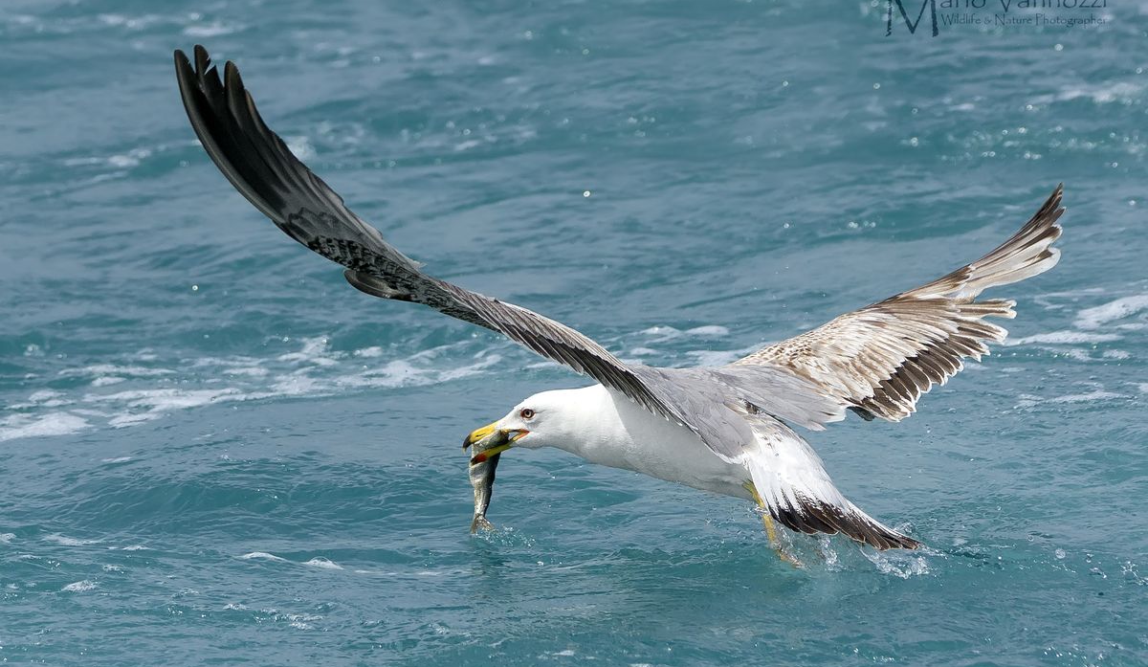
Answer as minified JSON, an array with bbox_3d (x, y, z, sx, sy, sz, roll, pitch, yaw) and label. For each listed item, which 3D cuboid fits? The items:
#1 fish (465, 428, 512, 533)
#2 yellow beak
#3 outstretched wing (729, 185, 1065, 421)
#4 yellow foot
[{"bbox_3d":[-0.097,0.166,9.750,0.047,0.122,0.027,5,10,-6],"label":"fish"},{"bbox_3d":[-0.089,0.121,9.750,0.078,0.038,0.024,-19,8,13],"label":"yellow beak"},{"bbox_3d":[0.399,-0.021,9.838,0.210,0.130,0.580,26,37,33],"label":"outstretched wing"},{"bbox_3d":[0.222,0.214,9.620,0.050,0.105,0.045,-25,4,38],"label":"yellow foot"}]

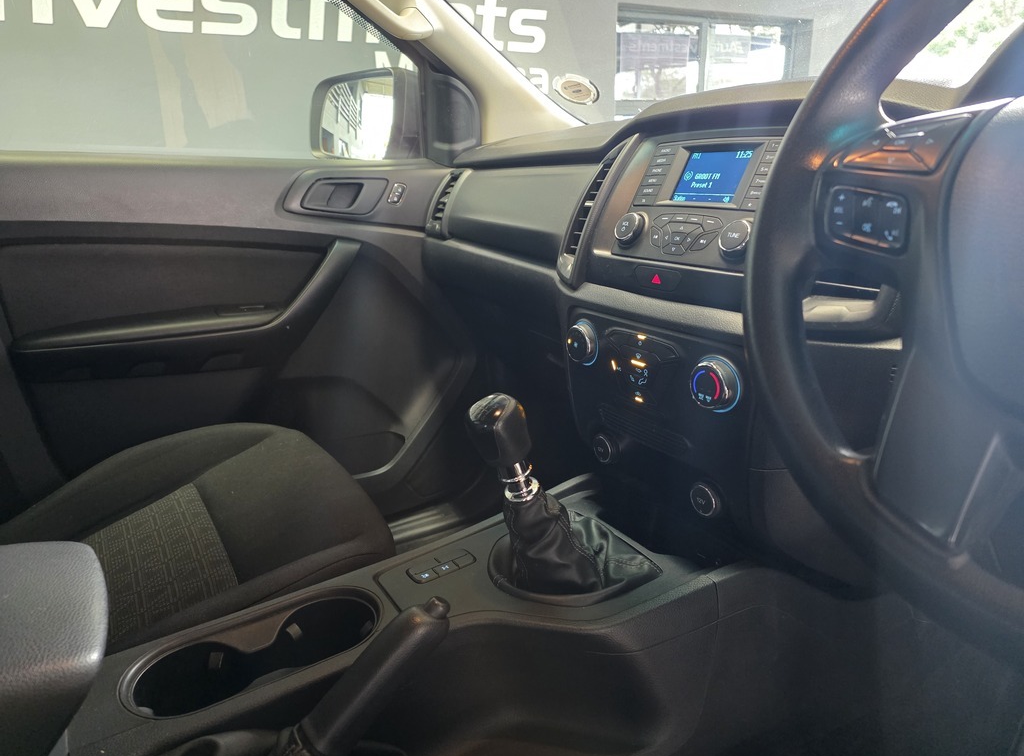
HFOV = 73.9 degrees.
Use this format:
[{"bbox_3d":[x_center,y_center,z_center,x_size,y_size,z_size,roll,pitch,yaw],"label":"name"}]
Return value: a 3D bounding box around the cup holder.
[{"bbox_3d":[-0.222,0.273,0.619,0.222,0.075,0.090,-10,20,-35],"label":"cup holder"}]

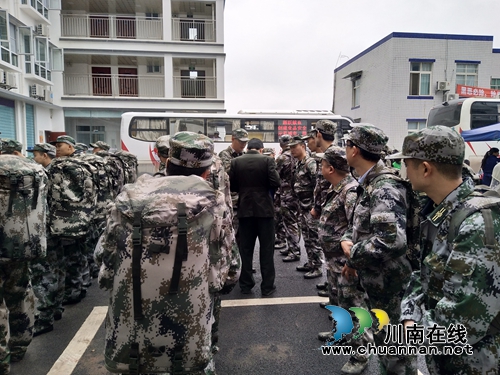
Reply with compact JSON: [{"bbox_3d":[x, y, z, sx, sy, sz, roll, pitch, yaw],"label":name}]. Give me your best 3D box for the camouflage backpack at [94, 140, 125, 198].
[{"bbox_3d":[-1.550,-0.052,3.971,0.330,0.660,0.400,1,7,5],"label":"camouflage backpack"}]

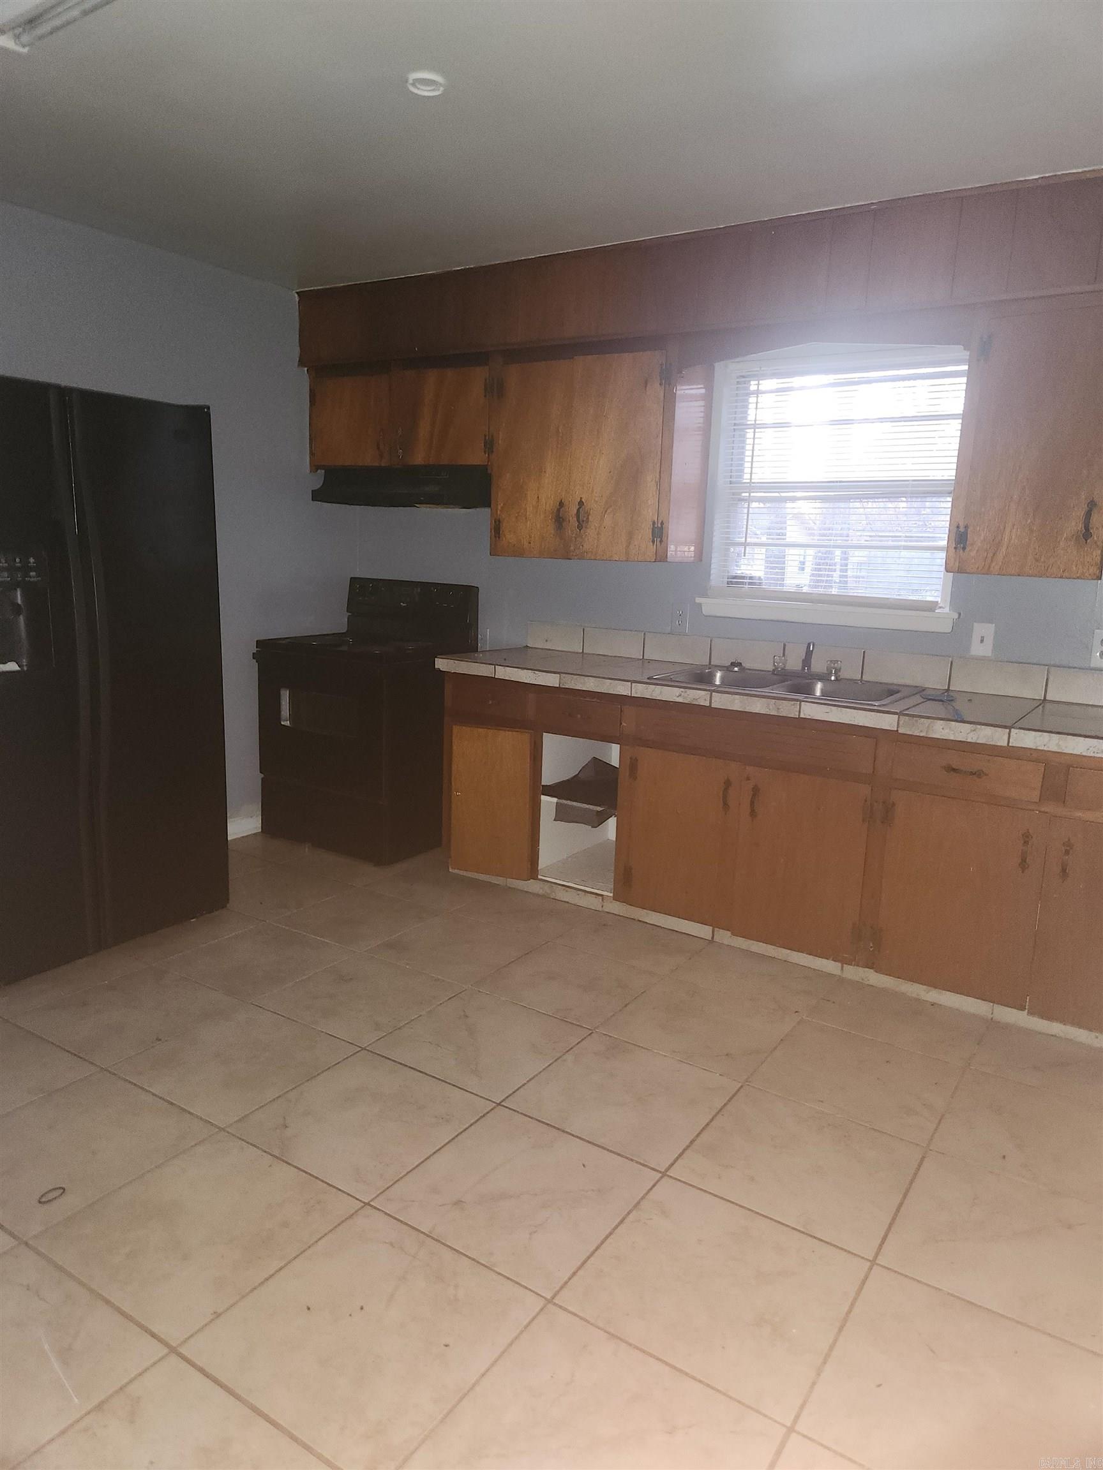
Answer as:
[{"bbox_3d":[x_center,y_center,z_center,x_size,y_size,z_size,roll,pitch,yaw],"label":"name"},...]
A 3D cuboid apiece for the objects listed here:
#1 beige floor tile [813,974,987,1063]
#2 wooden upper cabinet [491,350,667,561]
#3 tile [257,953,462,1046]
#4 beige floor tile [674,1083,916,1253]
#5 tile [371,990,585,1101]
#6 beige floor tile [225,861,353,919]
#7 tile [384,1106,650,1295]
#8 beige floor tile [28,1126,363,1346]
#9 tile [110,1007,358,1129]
[{"bbox_3d":[1.053,0.862,2.967,0.459,0.010,0.341,9,13,33],"label":"beige floor tile"},{"bbox_3d":[0.193,-1.116,3.978,0.837,0.783,0.324,9,13,33],"label":"wooden upper cabinet"},{"bbox_3d":[-0.572,0.788,2.929,0.447,0.010,0.447,9,13,33],"label":"tile"},{"bbox_3d":[0.559,0.961,2.200,0.447,0.010,0.447,9,13,33],"label":"beige floor tile"},{"bbox_3d":[-0.197,0.866,2.752,0.459,0.010,0.459,9,13,33],"label":"tile"},{"bbox_3d":[-1.076,0.608,3.787,0.447,0.010,0.447,9,13,33],"label":"beige floor tile"},{"bbox_3d":[-0.067,0.992,2.123,0.459,0.010,0.459,9,13,33],"label":"tile"},{"bbox_3d":[-0.694,0.974,1.943,0.447,0.010,0.447,9,13,33],"label":"beige floor tile"},{"bbox_3d":[-0.821,0.852,2.558,0.447,0.010,0.447,9,13,33],"label":"tile"}]

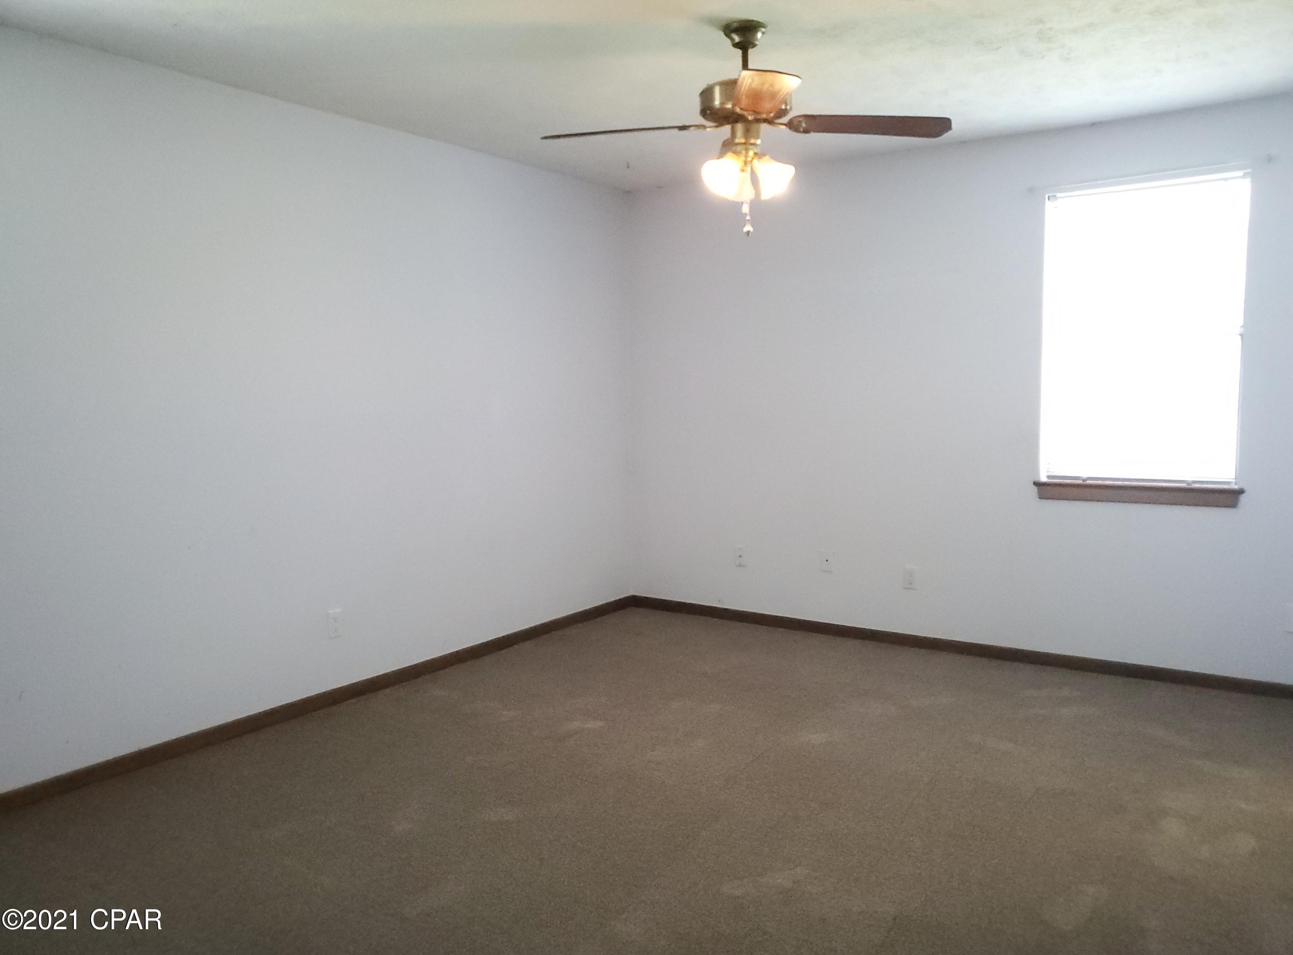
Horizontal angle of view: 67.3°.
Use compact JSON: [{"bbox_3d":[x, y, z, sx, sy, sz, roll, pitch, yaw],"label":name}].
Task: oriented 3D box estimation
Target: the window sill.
[{"bbox_3d":[2.128,0.069,4.227,0.815,0.080,0.115,3,6,35],"label":"window sill"}]

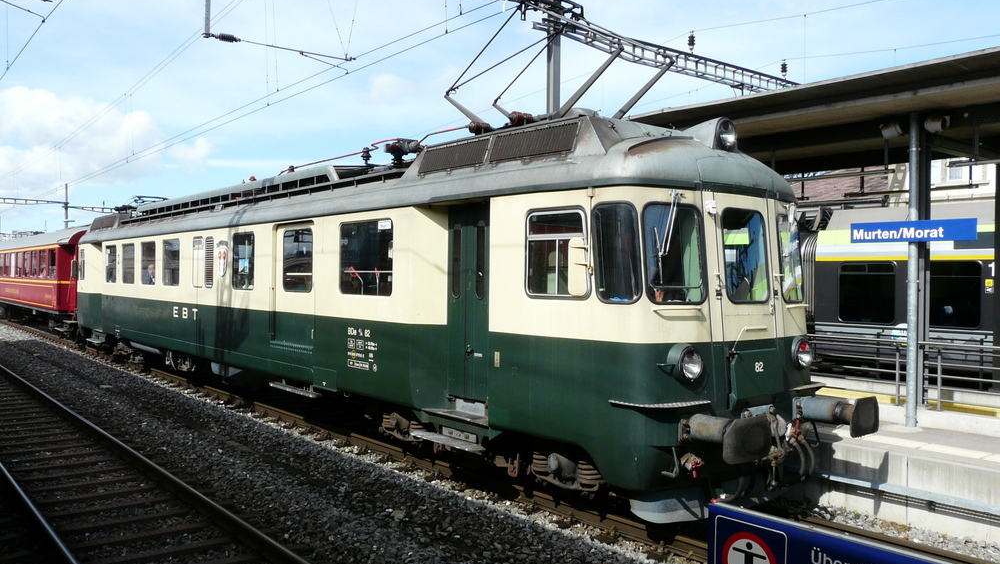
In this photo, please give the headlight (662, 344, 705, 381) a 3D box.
[{"bbox_3d":[1.629,0.712,7.119,0.310,0.310,0.180,0,0,-39],"label":"headlight"}]

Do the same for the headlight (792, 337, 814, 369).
[{"bbox_3d":[3.055,0.729,8.275,0.310,0.310,0.180,0,0,-39],"label":"headlight"}]

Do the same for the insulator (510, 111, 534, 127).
[{"bbox_3d":[0.242,-1.857,9.231,0.310,0.155,0.150,0,0,-39],"label":"insulator"}]

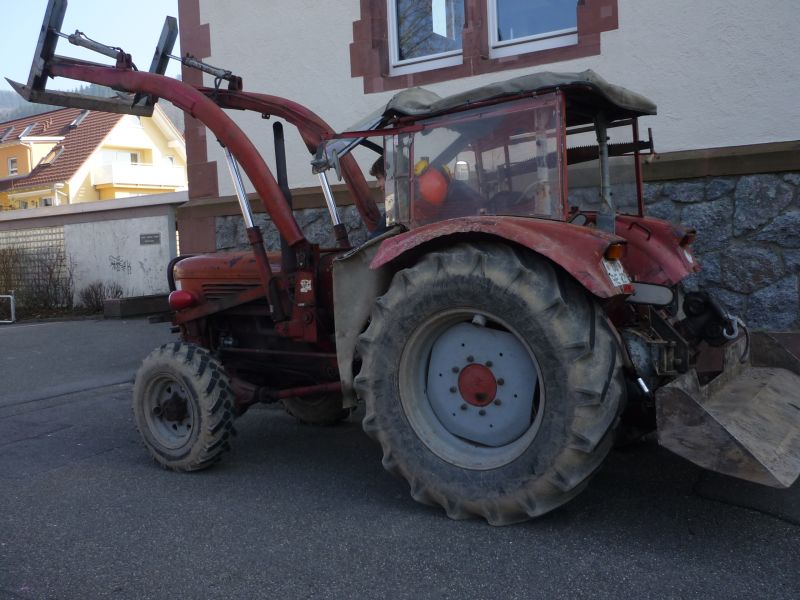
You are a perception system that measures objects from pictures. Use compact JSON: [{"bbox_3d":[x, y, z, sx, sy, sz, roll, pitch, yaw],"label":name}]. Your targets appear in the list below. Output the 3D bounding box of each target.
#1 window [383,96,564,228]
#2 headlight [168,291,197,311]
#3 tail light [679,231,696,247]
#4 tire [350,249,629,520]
[{"bbox_3d":[0.339,-0.661,3.854,1.030,0.600,0.040,1,7,34],"label":"window"},{"bbox_3d":[-1.572,0.004,5.511,0.190,0.150,0.150,1,7,34],"label":"headlight"},{"bbox_3d":[1.689,-0.358,4.481,0.080,0.095,0.090,1,7,34],"label":"tail light"},{"bbox_3d":[0.421,0.428,3.894,1.400,1.400,0.380,1,7,34],"label":"tire"}]

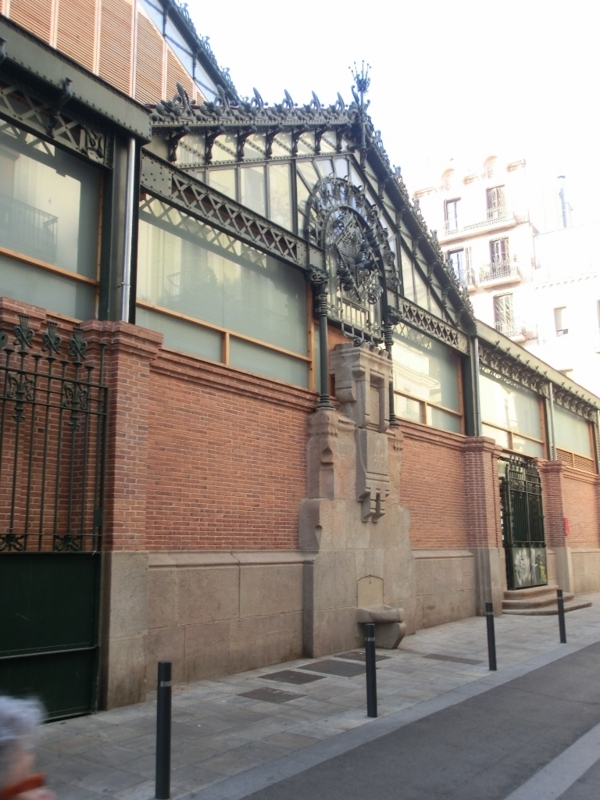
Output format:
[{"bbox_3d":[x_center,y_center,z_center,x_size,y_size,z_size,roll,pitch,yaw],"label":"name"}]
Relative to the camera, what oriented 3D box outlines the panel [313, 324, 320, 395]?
[{"bbox_3d":[0.297,-0.629,13.220,0.050,1.104,0.315,-7,-12,31],"label":"panel"}]

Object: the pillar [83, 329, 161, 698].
[{"bbox_3d":[-1.851,1.138,8.920,0.432,3.868,0.647,-7,-12,31],"label":"pillar"}]

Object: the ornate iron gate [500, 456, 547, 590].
[{"bbox_3d":[5.504,3.055,20.957,0.116,3.038,2.988,-7,-12,31],"label":"ornate iron gate"}]

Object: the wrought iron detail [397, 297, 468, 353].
[{"bbox_3d":[2.711,-1.438,17.083,0.166,0.506,3.693,-7,-12,31],"label":"wrought iron detail"}]

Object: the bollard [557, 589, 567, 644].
[{"bbox_3d":[4.132,3.415,13.530,0.083,0.830,0.083,-7,-12,31],"label":"bollard"}]

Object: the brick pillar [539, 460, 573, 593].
[{"bbox_3d":[6.994,3.462,23.145,0.456,3.569,0.622,-7,-12,31],"label":"brick pillar"}]

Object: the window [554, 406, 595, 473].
[{"bbox_3d":[8.564,1.262,26.582,0.116,1.643,4.482,-7,-12,31],"label":"window"}]

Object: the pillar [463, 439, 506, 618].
[{"bbox_3d":[3.920,2.693,18.201,0.456,3.694,0.664,-7,-12,31],"label":"pillar"}]

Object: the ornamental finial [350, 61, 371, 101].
[{"bbox_3d":[1.060,-5.496,14.739,0.282,0.614,0.290,-7,-12,31],"label":"ornamental finial"}]

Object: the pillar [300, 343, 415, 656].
[{"bbox_3d":[1.060,1.485,13.298,0.540,4.540,3.196,-7,-12,31],"label":"pillar"}]

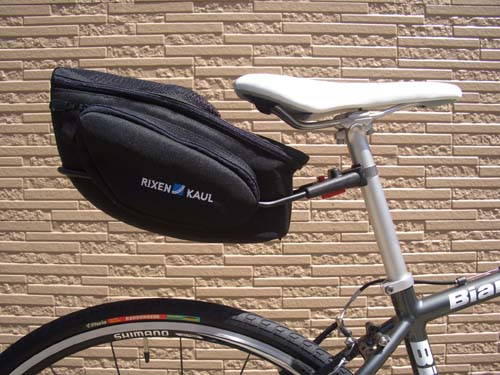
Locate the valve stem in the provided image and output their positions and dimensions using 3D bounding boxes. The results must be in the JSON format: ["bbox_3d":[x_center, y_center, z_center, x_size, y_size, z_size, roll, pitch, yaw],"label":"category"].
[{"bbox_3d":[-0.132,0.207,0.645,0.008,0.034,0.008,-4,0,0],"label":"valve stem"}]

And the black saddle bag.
[{"bbox_3d":[-0.095,-0.033,0.640,0.325,0.182,0.185,11,0,0],"label":"black saddle bag"}]

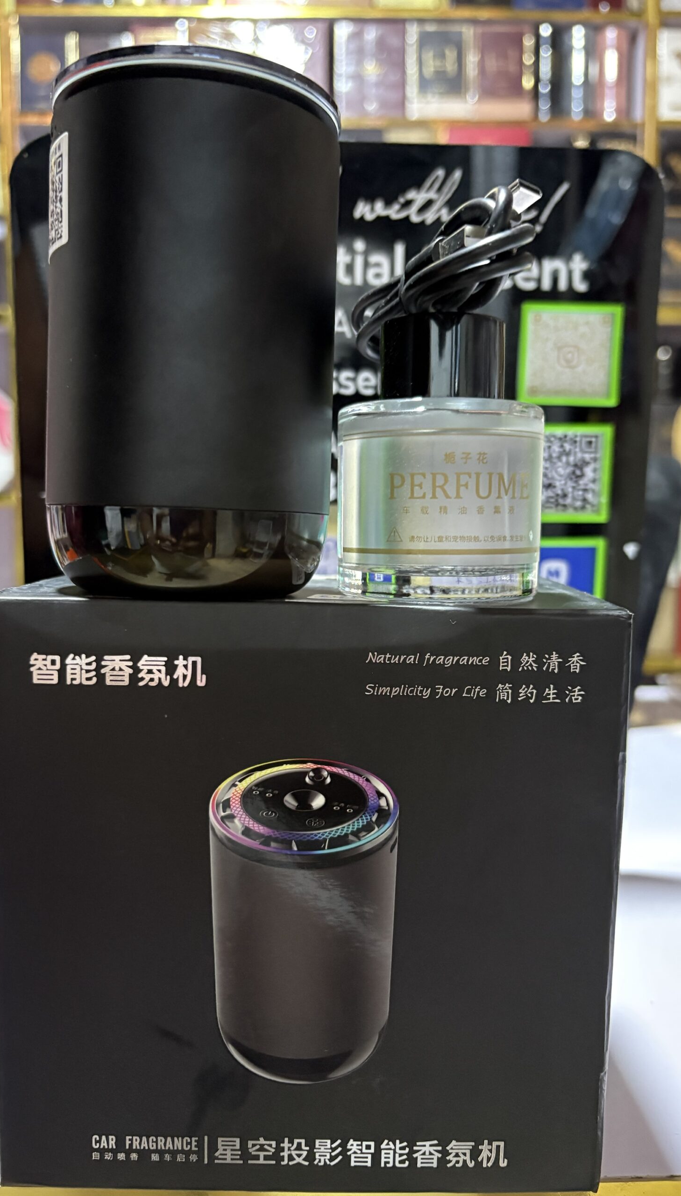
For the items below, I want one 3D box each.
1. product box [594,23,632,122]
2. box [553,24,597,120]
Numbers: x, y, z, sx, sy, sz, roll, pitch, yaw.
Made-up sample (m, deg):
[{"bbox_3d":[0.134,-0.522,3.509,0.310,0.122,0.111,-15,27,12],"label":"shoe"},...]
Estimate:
[{"bbox_3d":[0.387,-0.748,1.312,0.051,0.129,0.070,0,4,-1],"label":"product box"},{"bbox_3d":[0.332,-0.748,1.311,0.058,0.128,0.070,0,4,-1],"label":"box"}]

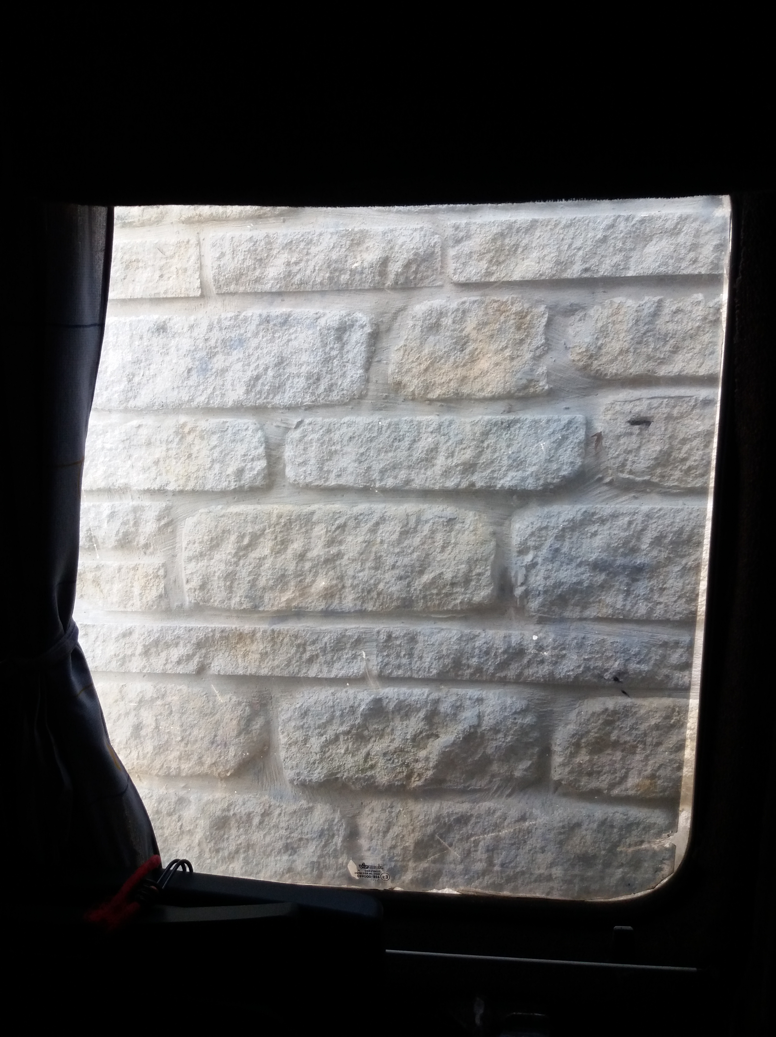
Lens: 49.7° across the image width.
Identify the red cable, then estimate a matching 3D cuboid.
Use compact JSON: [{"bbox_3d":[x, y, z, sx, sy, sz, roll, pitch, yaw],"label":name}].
[{"bbox_3d":[-0.215,0.303,0.680,0.065,0.045,0.040,-2,4,-25],"label":"red cable"}]

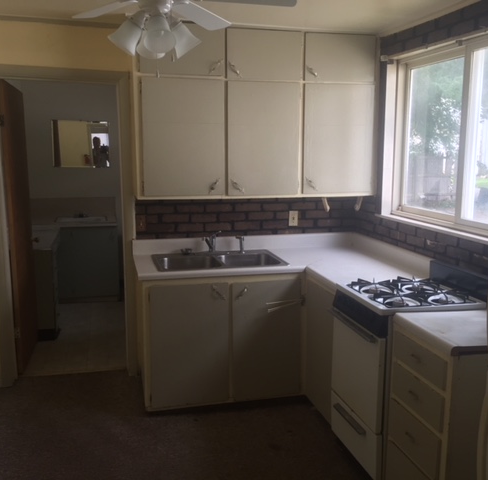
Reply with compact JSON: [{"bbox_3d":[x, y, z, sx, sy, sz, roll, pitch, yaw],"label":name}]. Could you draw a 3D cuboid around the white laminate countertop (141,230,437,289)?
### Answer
[{"bbox_3d":[0.170,0.130,3.528,1.703,0.142,1.075,-2,10,-15],"label":"white laminate countertop"}]

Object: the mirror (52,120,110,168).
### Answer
[{"bbox_3d":[-1.827,-1.067,6.022,0.608,0.521,0.030,-2,10,-15],"label":"mirror"}]

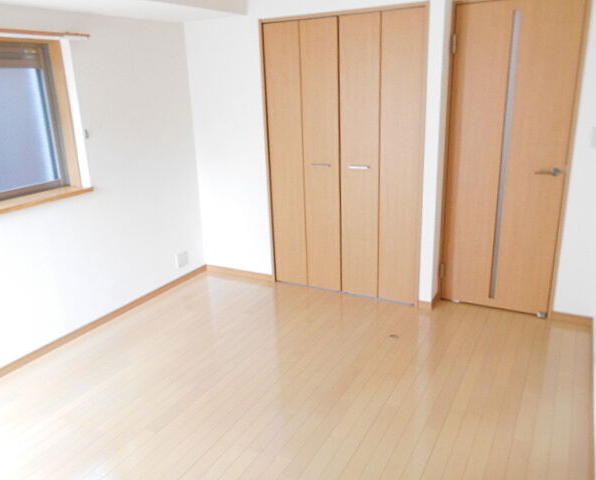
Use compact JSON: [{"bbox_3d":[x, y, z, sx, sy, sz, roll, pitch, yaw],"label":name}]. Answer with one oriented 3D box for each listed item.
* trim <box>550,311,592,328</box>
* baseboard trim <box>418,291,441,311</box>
[{"bbox_3d":[1.820,0.529,3.190,0.240,0.062,0.015,7,20,29],"label":"trim"},{"bbox_3d":[0.959,0.457,3.532,0.102,0.062,0.167,7,20,29],"label":"baseboard trim"}]

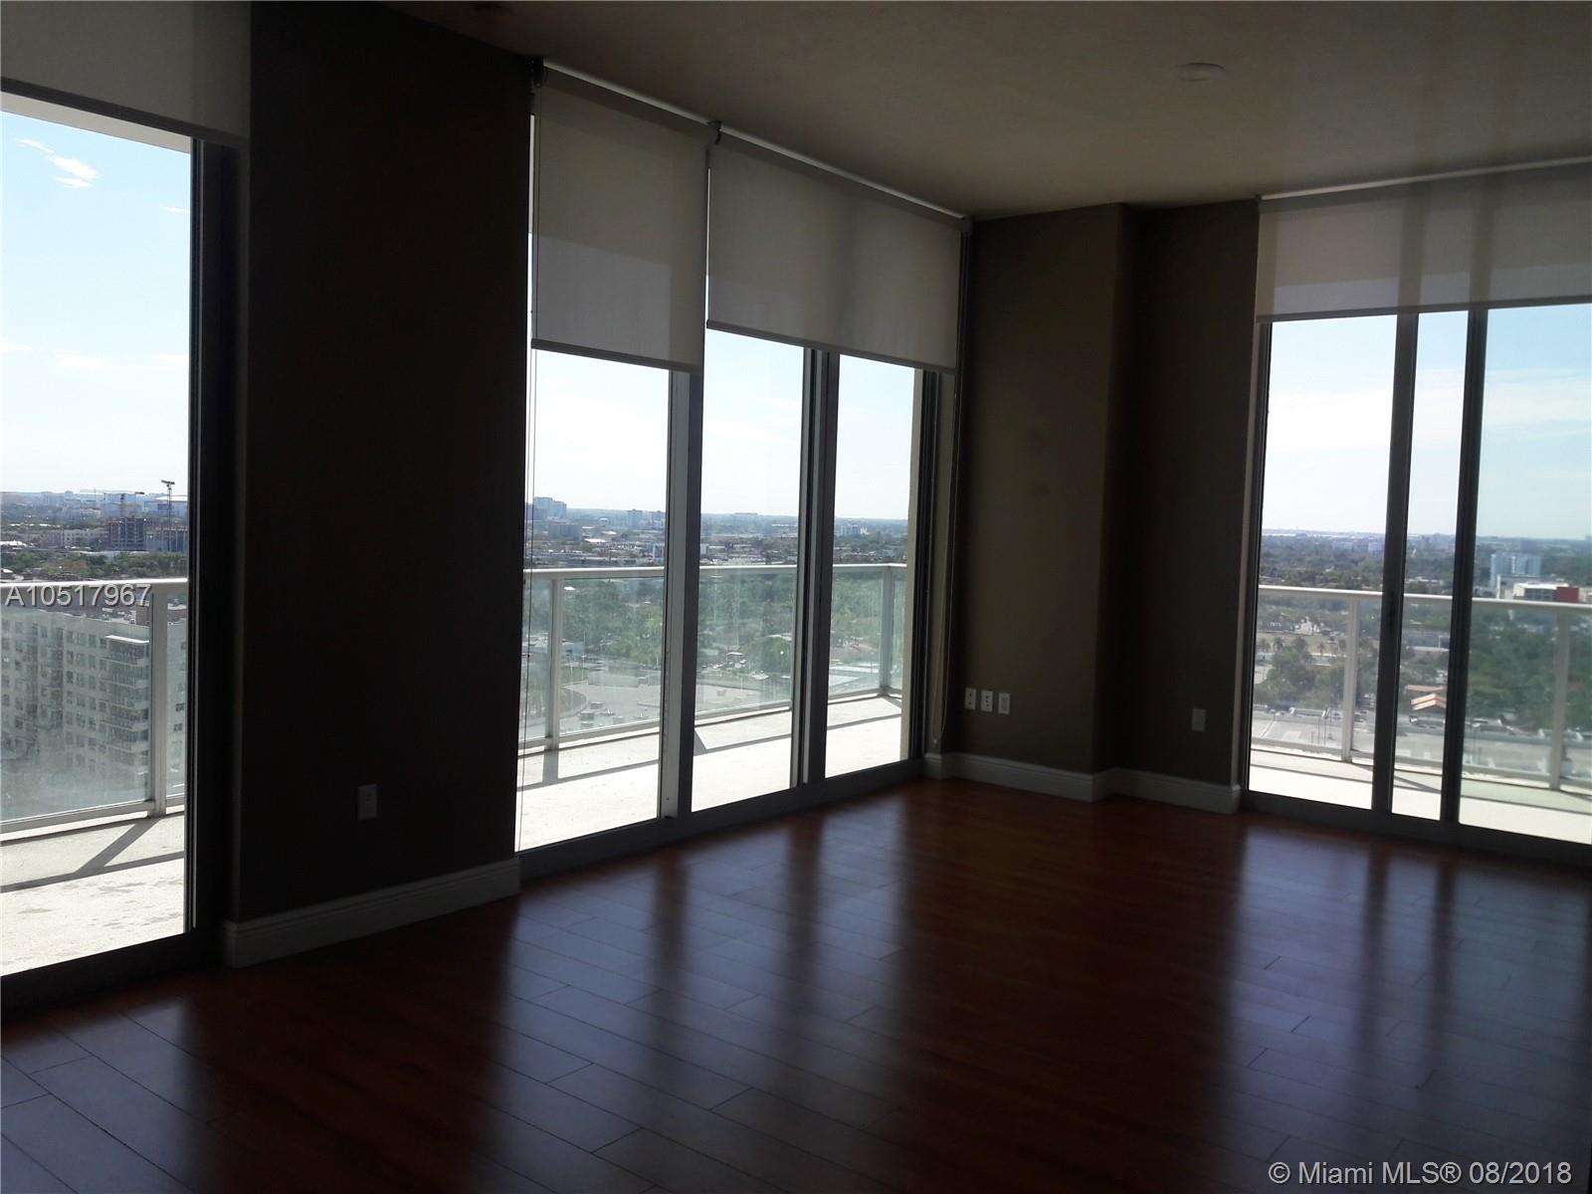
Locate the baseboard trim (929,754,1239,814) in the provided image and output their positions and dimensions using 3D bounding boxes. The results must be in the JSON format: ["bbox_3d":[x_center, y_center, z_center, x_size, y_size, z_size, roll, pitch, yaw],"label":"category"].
[{"bbox_3d":[1.482,0.968,6.756,1.529,0.145,0.418,5,5,39],"label":"baseboard trim"}]

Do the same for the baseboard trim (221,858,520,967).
[{"bbox_3d":[-1.382,1.041,4.343,0.066,0.144,1.087,5,5,39],"label":"baseboard trim"}]

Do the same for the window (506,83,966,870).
[{"bbox_3d":[-0.145,-0.477,5.869,0.144,2.959,2.909,5,5,39],"label":"window"}]

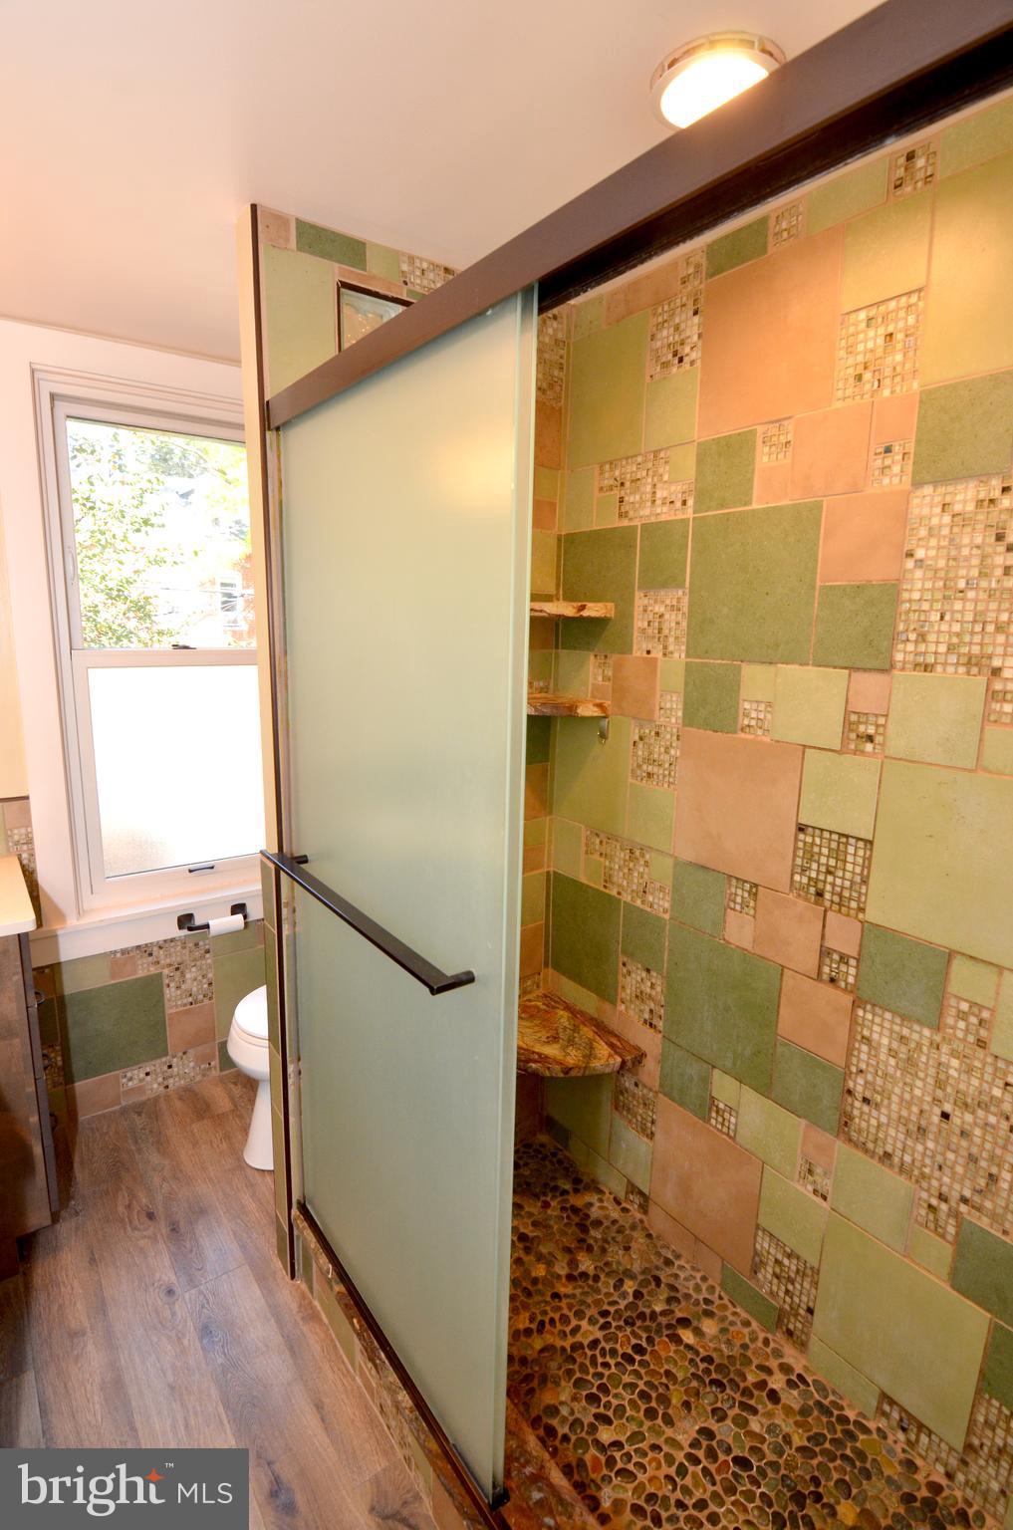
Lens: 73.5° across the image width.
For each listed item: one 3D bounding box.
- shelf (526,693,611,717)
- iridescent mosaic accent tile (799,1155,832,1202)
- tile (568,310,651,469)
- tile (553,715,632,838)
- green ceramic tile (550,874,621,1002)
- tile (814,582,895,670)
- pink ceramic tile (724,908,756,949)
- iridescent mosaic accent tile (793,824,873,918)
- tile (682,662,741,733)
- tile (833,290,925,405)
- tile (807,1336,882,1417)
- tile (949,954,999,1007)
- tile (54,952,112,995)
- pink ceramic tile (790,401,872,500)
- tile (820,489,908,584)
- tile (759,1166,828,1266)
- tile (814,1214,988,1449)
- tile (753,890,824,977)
[{"bbox_3d":[0.091,-0.145,1.790,0.277,0.044,0.227,-7,12,-36],"label":"shelf"},{"bbox_3d":[0.645,0.857,1.410,0.011,0.074,0.074,-6,12,-35],"label":"iridescent mosaic accent tile"},{"bbox_3d":[0.244,-0.891,1.636,0.010,0.298,0.244,-8,14,-38],"label":"tile"},{"bbox_3d":[0.233,0.025,1.871,0.012,0.309,0.296,-7,12,-36],"label":"tile"},{"bbox_3d":[0.231,0.489,1.942,0.010,0.305,0.284,-6,12,-35],"label":"green ceramic tile"},{"bbox_3d":[0.642,-0.252,1.245,0.010,0.150,0.150,-6,12,-35],"label":"tile"},{"bbox_3d":[0.528,0.368,1.523,0.010,0.074,0.073,-7,13,-36],"label":"pink ceramic tile"},{"bbox_3d":[0.638,0.206,1.332,0.012,0.149,0.146,-7,12,-36],"label":"iridescent mosaic accent tile"},{"bbox_3d":[0.462,-0.150,1.516,0.010,0.150,0.150,-6,12,-35],"label":"tile"},{"bbox_3d":[0.638,-0.706,1.158,0.010,0.150,0.145,-6,13,-35],"label":"tile"},{"bbox_3d":[0.697,1.256,1.394,0.010,0.068,0.150,-6,12,-35],"label":"tile"},{"bbox_3d":[0.797,0.370,1.155,0.010,0.072,0.072,-7,13,-36],"label":"tile"},{"bbox_3d":[-1.363,0.669,2.186,0.150,0.106,0.011,-6,12,-35],"label":"tile"},{"bbox_3d":[0.601,-0.573,1.256,0.011,0.149,0.149,-6,12,-35],"label":"pink ceramic tile"},{"bbox_3d":[0.640,-0.403,1.216,0.010,0.146,0.146,-8,14,-38],"label":"tile"},{"bbox_3d":[0.627,0.988,1.487,0.010,0.152,0.147,-7,13,-36],"label":"tile"},{"bbox_3d":[0.759,1.098,1.329,0.010,0.298,0.298,-8,14,-38],"label":"tile"},{"bbox_3d":[0.596,0.350,1.428,0.010,0.150,0.149,-7,13,-36],"label":"tile"}]

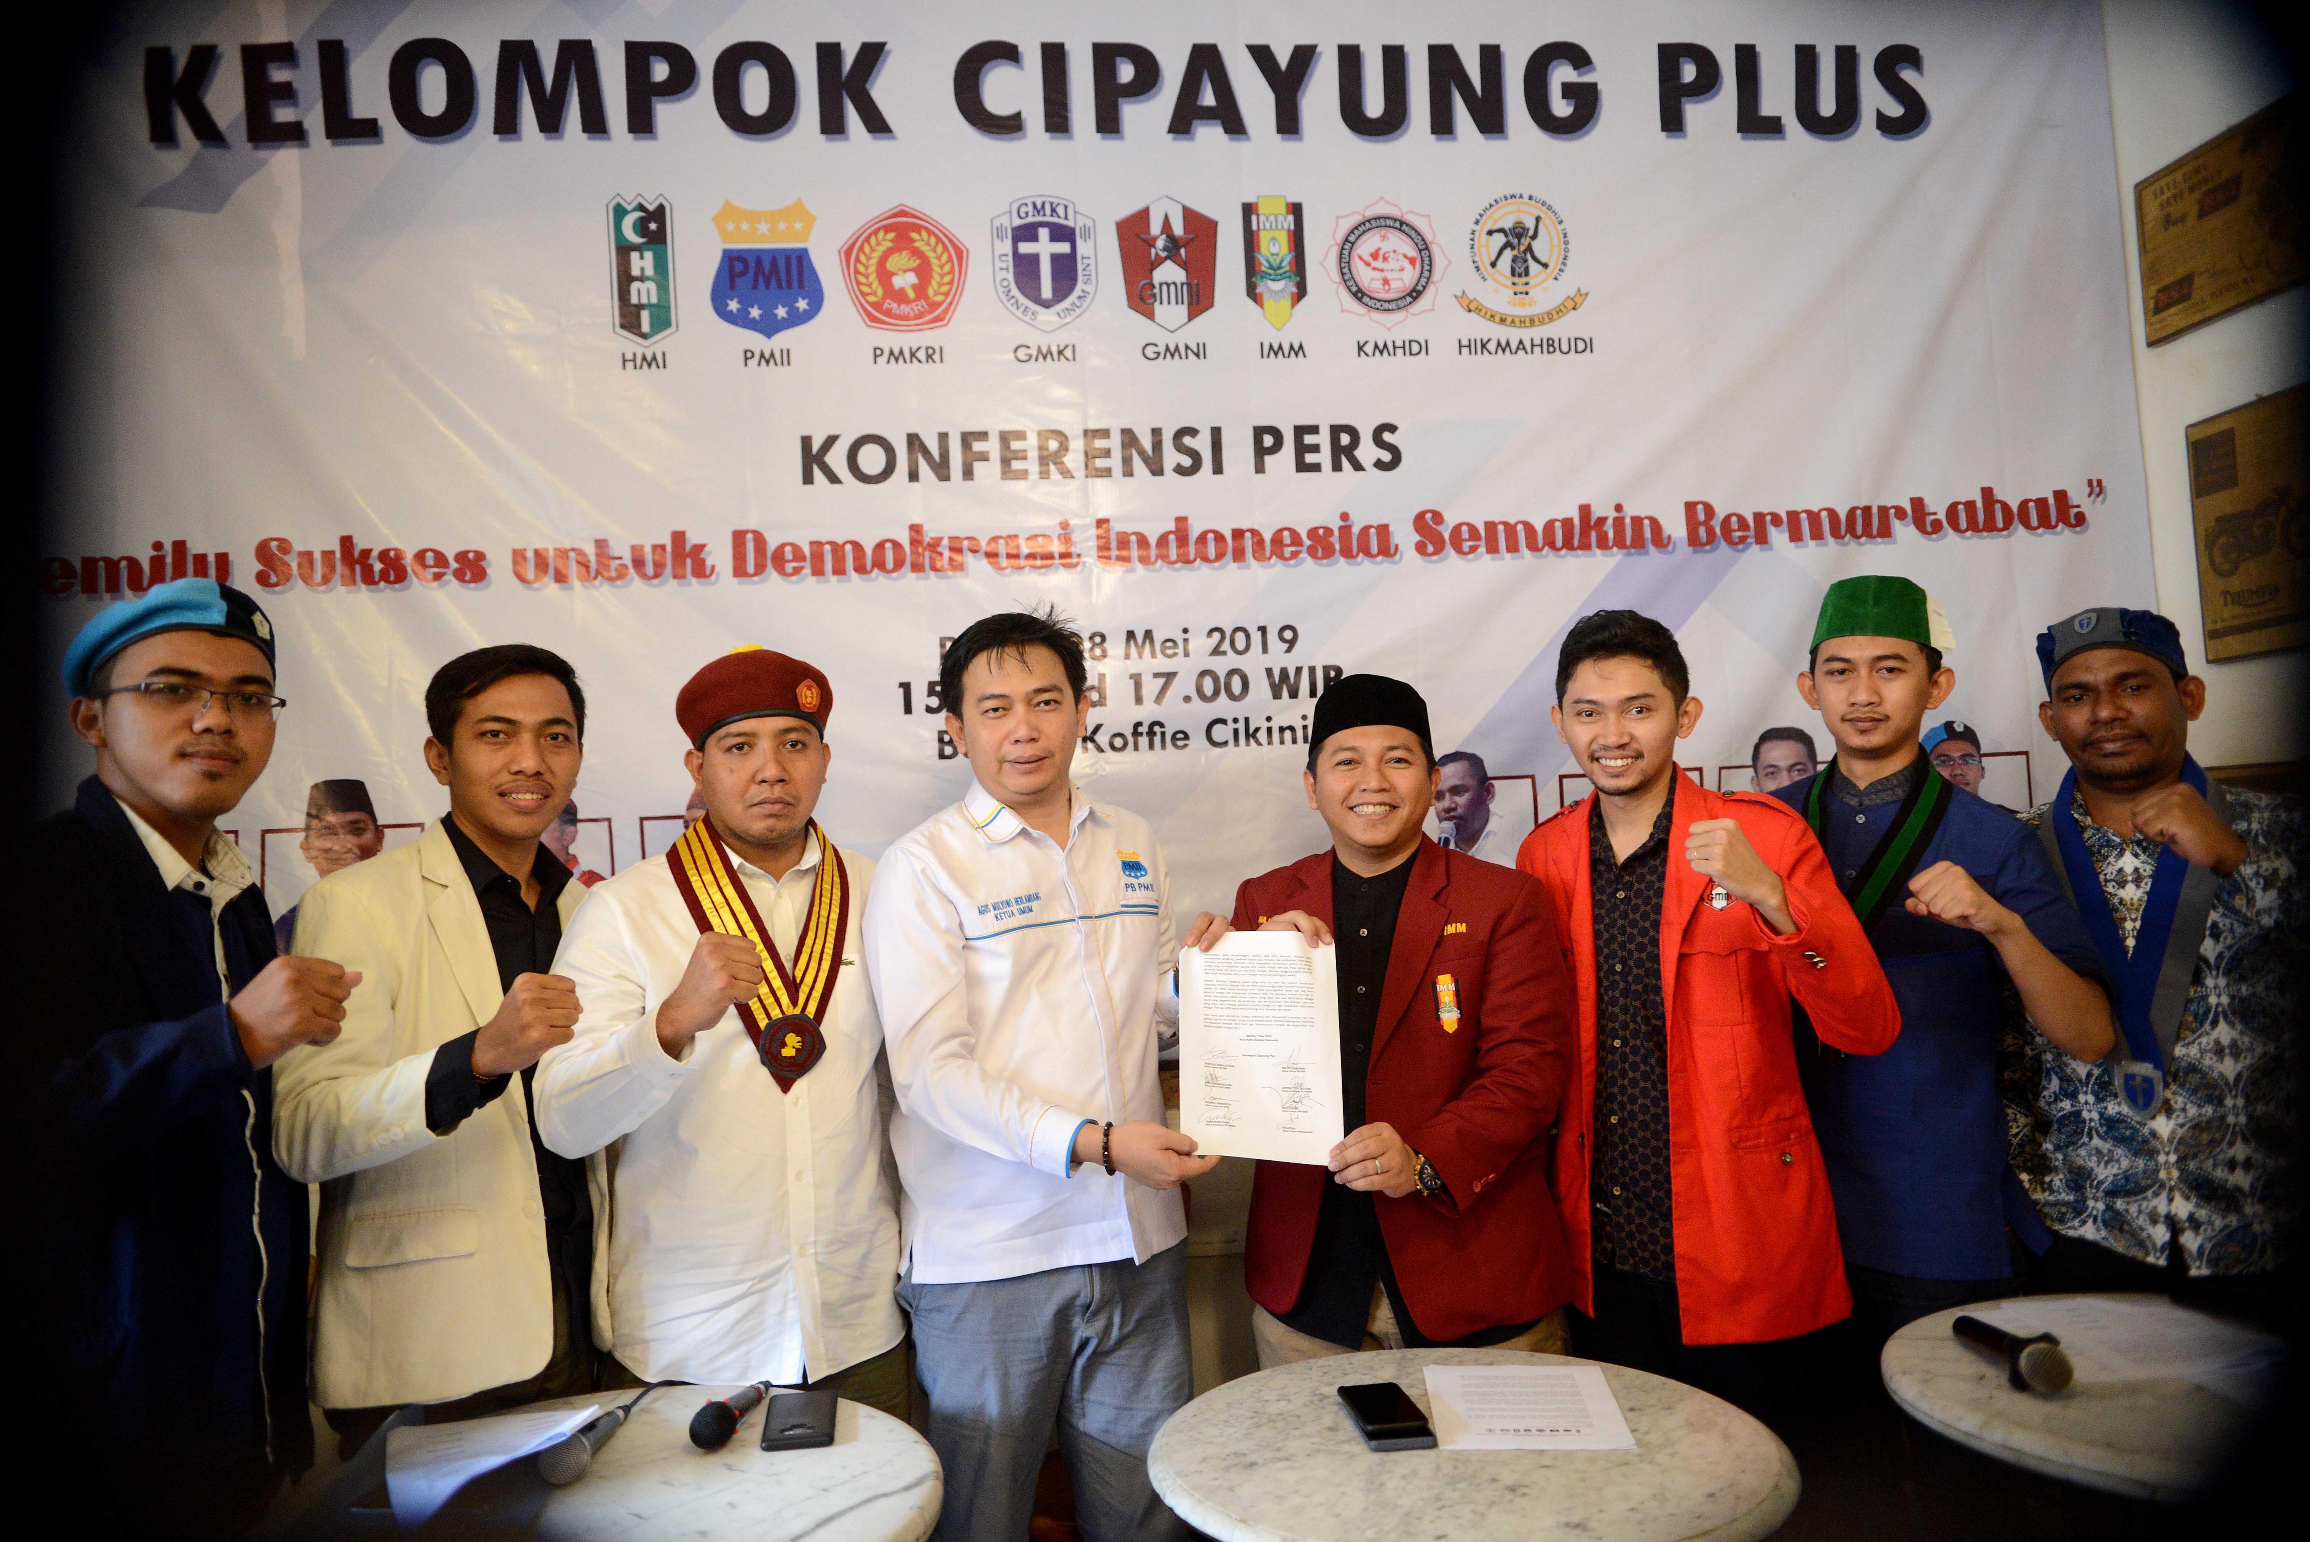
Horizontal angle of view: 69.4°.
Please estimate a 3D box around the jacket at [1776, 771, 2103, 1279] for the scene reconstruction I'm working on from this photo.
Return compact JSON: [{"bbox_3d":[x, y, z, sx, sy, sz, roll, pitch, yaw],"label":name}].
[{"bbox_3d":[1.045,0.345,2.320,0.470,0.680,0.310,-3,-2,29],"label":"jacket"}]

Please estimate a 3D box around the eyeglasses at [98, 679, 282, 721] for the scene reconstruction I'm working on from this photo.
[{"bbox_3d":[-1.015,-0.060,1.754,0.140,0.042,0.140,-4,-7,37],"label":"eyeglasses"}]

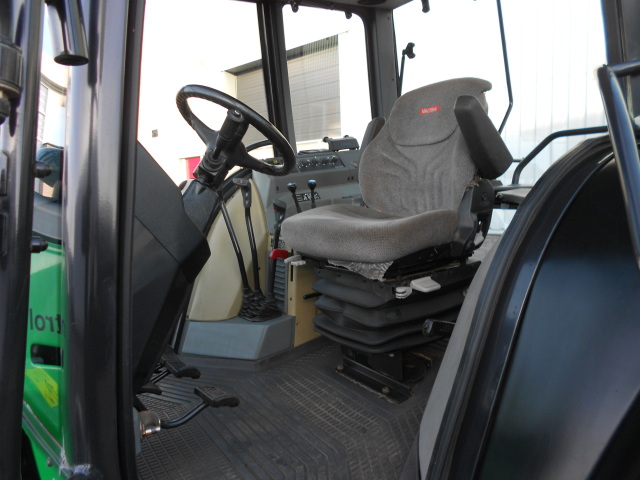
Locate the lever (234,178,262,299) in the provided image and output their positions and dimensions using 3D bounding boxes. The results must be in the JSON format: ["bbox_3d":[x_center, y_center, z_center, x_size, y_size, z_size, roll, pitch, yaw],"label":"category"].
[{"bbox_3d":[-0.279,0.017,2.037,0.090,0.541,0.065,-10,10,-32],"label":"lever"}]

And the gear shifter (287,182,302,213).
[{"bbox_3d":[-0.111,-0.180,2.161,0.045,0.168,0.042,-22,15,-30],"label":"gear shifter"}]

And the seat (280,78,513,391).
[{"bbox_3d":[0.265,-0.031,1.795,0.730,1.140,0.600,-6,7,-33],"label":"seat"}]

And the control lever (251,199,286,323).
[{"bbox_3d":[-0.201,0.081,2.098,0.090,0.508,0.075,1,3,-33],"label":"control lever"}]

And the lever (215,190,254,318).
[{"bbox_3d":[-0.340,0.057,1.994,0.075,0.575,0.070,-18,13,-31],"label":"lever"}]

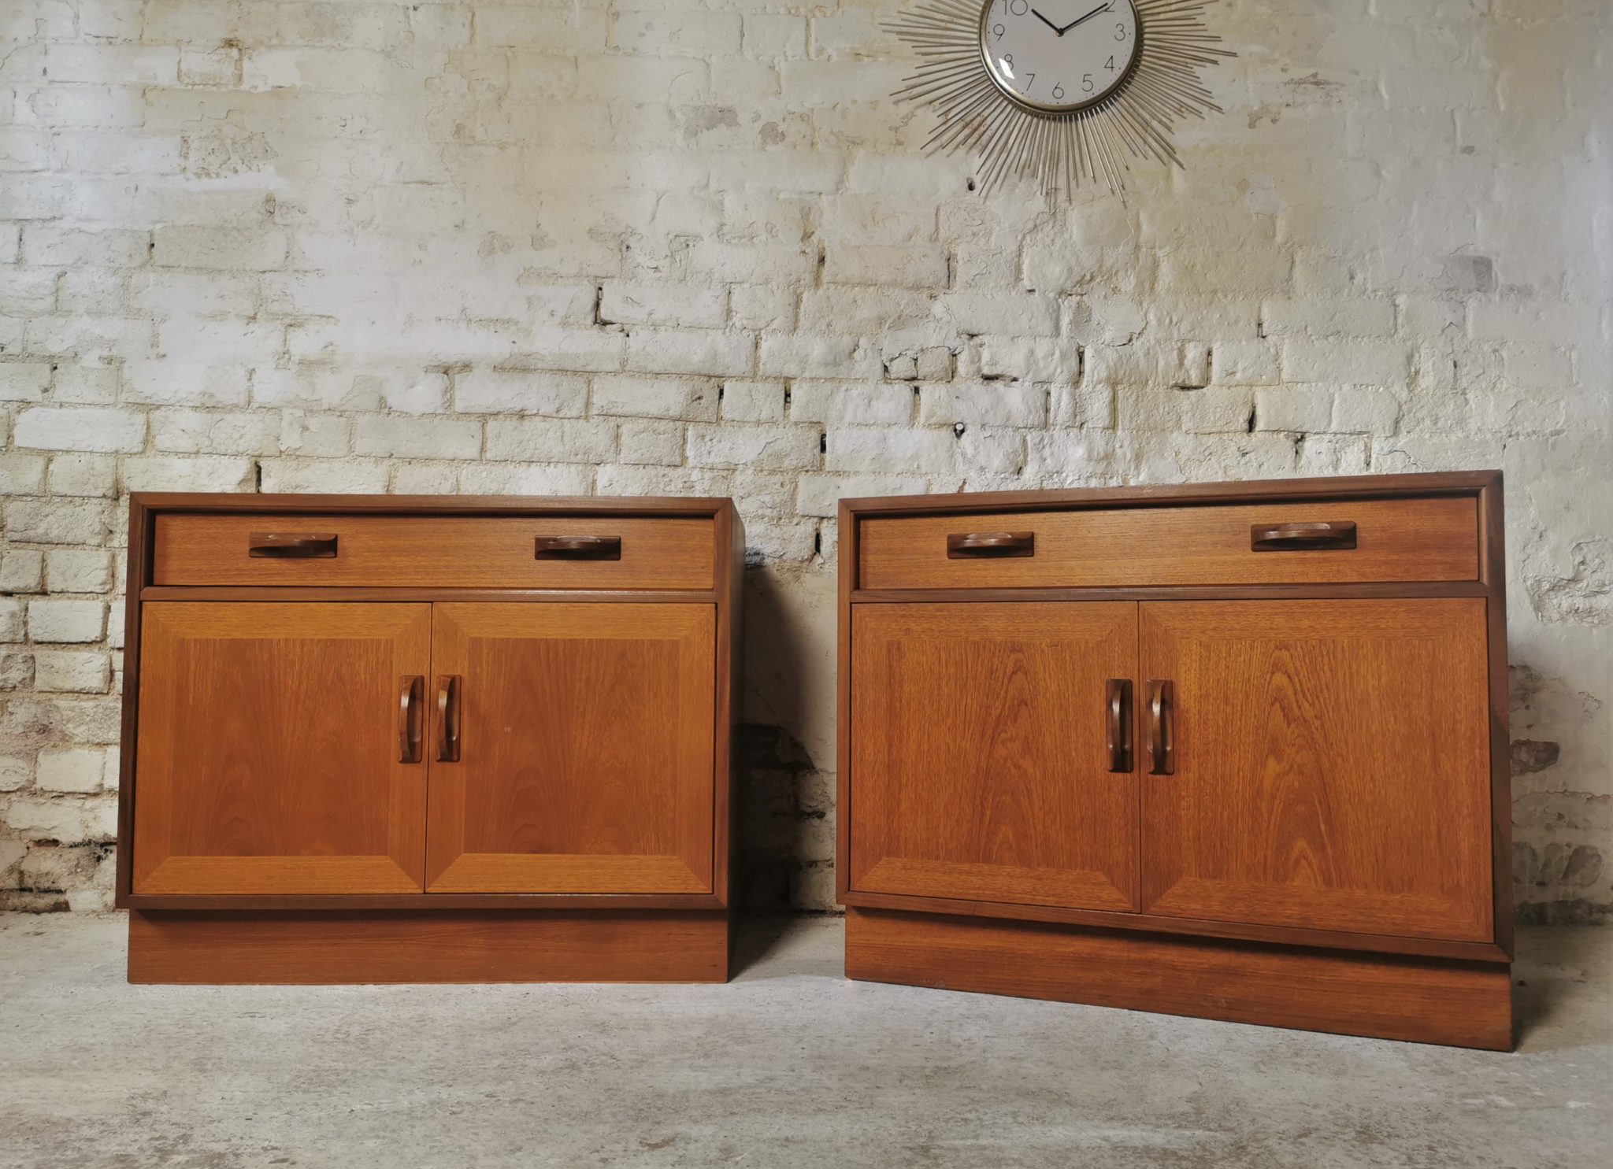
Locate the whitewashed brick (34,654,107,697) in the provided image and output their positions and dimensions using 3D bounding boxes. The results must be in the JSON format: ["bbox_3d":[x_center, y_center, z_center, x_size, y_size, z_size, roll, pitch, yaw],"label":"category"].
[{"bbox_3d":[-1.291,0.160,2.258,0.131,0.071,0.100,0,-3,1],"label":"whitewashed brick"}]

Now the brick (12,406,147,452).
[{"bbox_3d":[-1.253,-0.263,2.215,0.219,0.074,0.110,1,-4,-2],"label":"brick"}]

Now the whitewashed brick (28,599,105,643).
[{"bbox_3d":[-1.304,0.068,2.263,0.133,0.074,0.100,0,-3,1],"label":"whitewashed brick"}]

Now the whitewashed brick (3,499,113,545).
[{"bbox_3d":[-1.321,-0.109,2.273,0.184,0.076,0.100,0,-3,1],"label":"whitewashed brick"}]

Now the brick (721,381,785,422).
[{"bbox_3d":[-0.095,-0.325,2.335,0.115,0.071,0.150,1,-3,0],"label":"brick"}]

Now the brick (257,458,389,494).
[{"bbox_3d":[-0.855,-0.182,2.272,0.230,0.073,0.100,0,-3,1],"label":"brick"}]

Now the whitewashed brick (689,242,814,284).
[{"bbox_3d":[-0.099,-0.577,2.325,0.227,0.072,0.105,1,-3,0],"label":"whitewashed brick"}]

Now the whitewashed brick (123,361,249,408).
[{"bbox_3d":[-1.076,-0.344,2.227,0.214,0.082,0.110,1,-4,-2],"label":"whitewashed brick"}]

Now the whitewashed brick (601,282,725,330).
[{"bbox_3d":[-0.252,-0.493,2.283,0.222,0.080,0.100,0,-3,1],"label":"whitewashed brick"}]

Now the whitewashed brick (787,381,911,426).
[{"bbox_3d":[0.076,-0.316,2.270,0.216,0.077,0.110,1,-4,-2],"label":"whitewashed brick"}]

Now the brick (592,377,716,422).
[{"bbox_3d":[-0.272,-0.332,2.313,0.224,0.075,0.105,1,-3,0],"label":"brick"}]

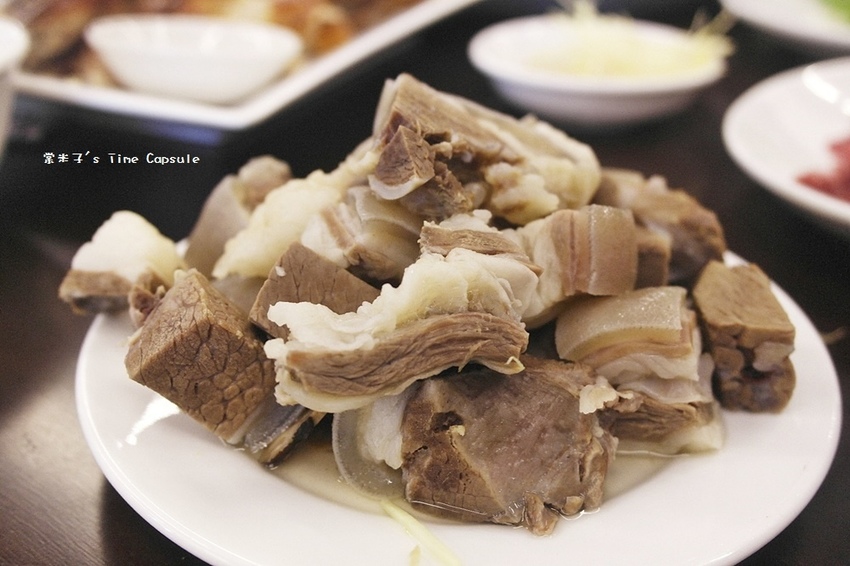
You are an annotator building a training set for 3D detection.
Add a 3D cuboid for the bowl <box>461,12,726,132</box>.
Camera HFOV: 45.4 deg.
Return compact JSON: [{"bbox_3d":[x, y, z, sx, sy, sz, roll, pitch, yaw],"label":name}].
[{"bbox_3d":[0.072,-0.091,0.439,0.111,0.025,0.111,1,30,0],"label":"bowl"}]

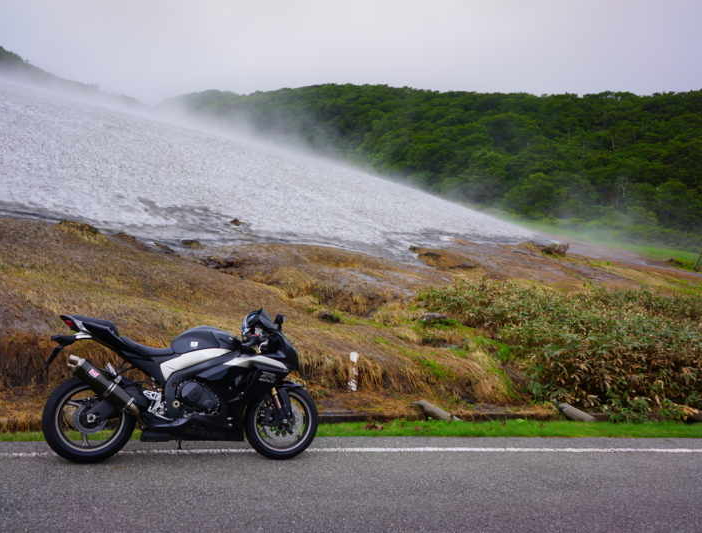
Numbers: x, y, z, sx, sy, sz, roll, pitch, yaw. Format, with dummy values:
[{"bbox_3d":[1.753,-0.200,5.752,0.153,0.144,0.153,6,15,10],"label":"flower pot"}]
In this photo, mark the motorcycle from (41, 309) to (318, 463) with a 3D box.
[{"bbox_3d":[-1.214,0.892,5.075,2.040,1.140,0.740,5,-7,-18],"label":"motorcycle"}]

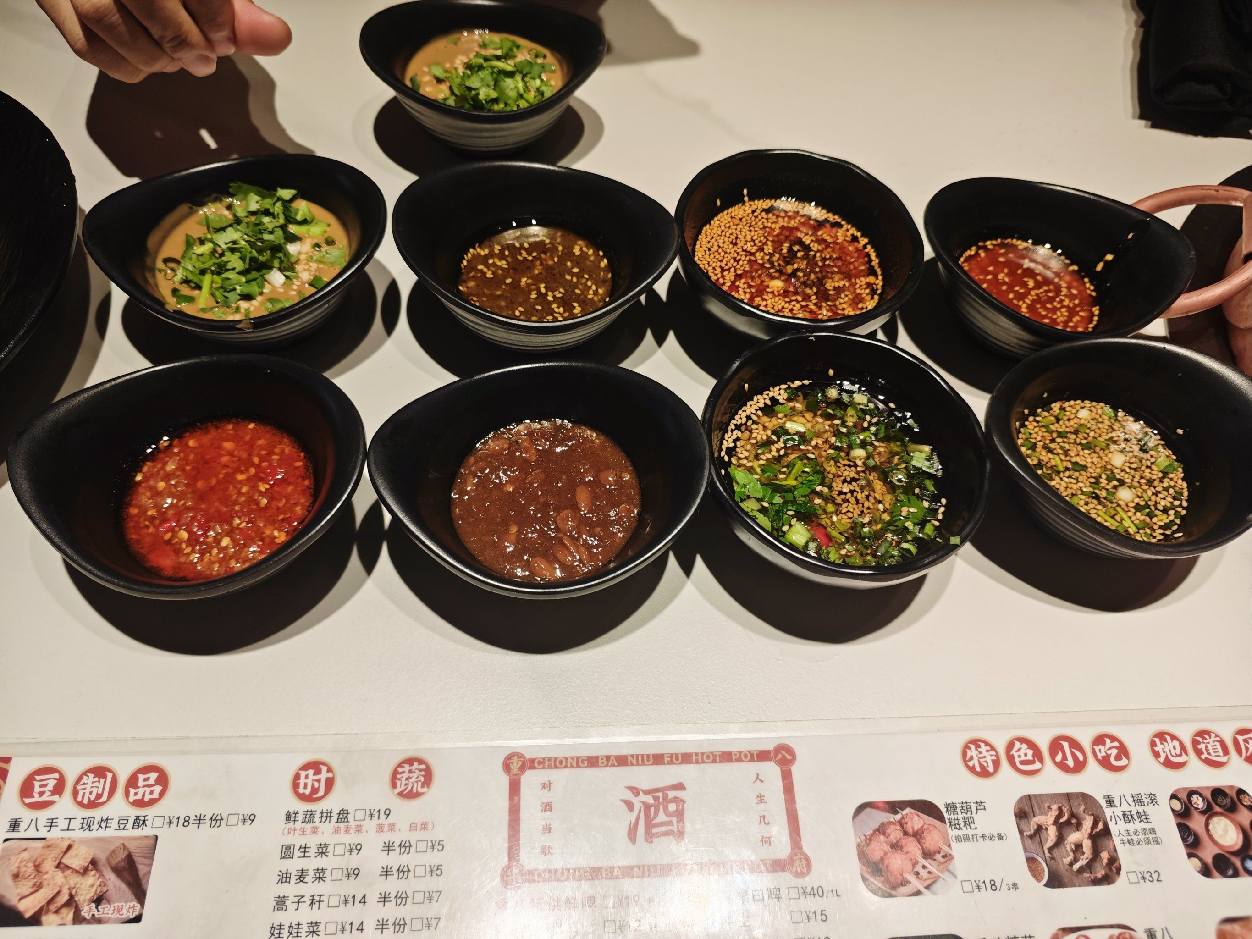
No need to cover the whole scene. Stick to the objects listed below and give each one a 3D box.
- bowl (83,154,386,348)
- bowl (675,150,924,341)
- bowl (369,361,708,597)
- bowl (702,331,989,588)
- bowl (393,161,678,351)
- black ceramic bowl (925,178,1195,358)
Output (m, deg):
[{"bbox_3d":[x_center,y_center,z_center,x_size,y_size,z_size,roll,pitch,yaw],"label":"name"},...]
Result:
[{"bbox_3d":[-0.169,-0.093,0.398,0.128,0.057,0.103,-1,59,-5],"label":"bowl"},{"bbox_3d":[0.078,-0.096,0.422,0.114,0.054,0.114,2,59,-4],"label":"bowl"},{"bbox_3d":[-0.034,0.008,0.348,0.128,0.057,0.103,2,59,-4],"label":"bowl"},{"bbox_3d":[0.085,0.003,0.363,0.114,0.054,0.114,2,59,-4],"label":"bowl"},{"bbox_3d":[-0.040,-0.096,0.410,0.128,0.057,0.103,3,59,-3],"label":"bowl"},{"bbox_3d":[0.204,-0.094,0.430,0.128,0.057,0.103,3,59,-3],"label":"black ceramic bowl"}]

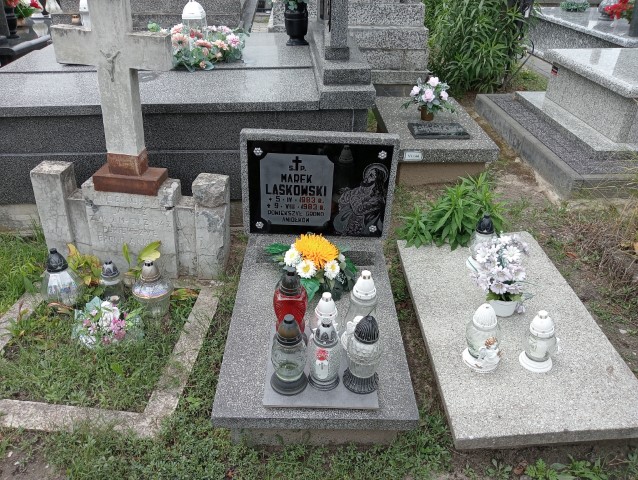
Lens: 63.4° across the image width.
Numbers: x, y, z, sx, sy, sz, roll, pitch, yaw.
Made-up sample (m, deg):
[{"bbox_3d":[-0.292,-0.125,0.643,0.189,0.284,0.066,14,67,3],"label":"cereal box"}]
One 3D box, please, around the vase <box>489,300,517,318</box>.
[{"bbox_3d":[0.773,0.268,2.134,0.110,0.078,0.110,-1,32,1],"label":"vase"}]

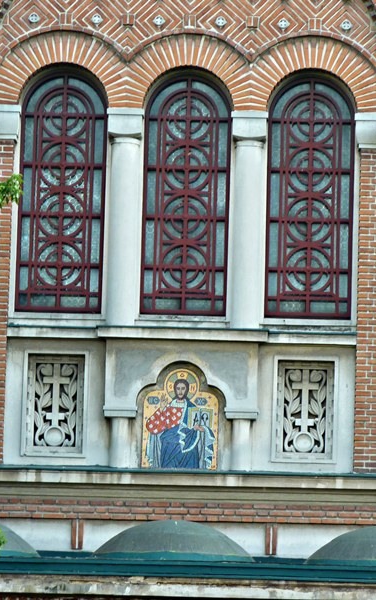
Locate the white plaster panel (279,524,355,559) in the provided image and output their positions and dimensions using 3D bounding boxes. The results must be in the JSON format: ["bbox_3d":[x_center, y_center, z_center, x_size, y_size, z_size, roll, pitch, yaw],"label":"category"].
[{"bbox_3d":[1.615,2.977,55.411,1.014,0.431,0.060,1,-11,2],"label":"white plaster panel"}]

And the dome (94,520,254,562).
[{"bbox_3d":[-0.159,2.872,53.424,1.920,0.550,1.800,1,-9,1],"label":"dome"}]

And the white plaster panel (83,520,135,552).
[{"bbox_3d":[-0.685,2.626,49.705,0.944,0.386,0.050,1,-10,2],"label":"white plaster panel"}]

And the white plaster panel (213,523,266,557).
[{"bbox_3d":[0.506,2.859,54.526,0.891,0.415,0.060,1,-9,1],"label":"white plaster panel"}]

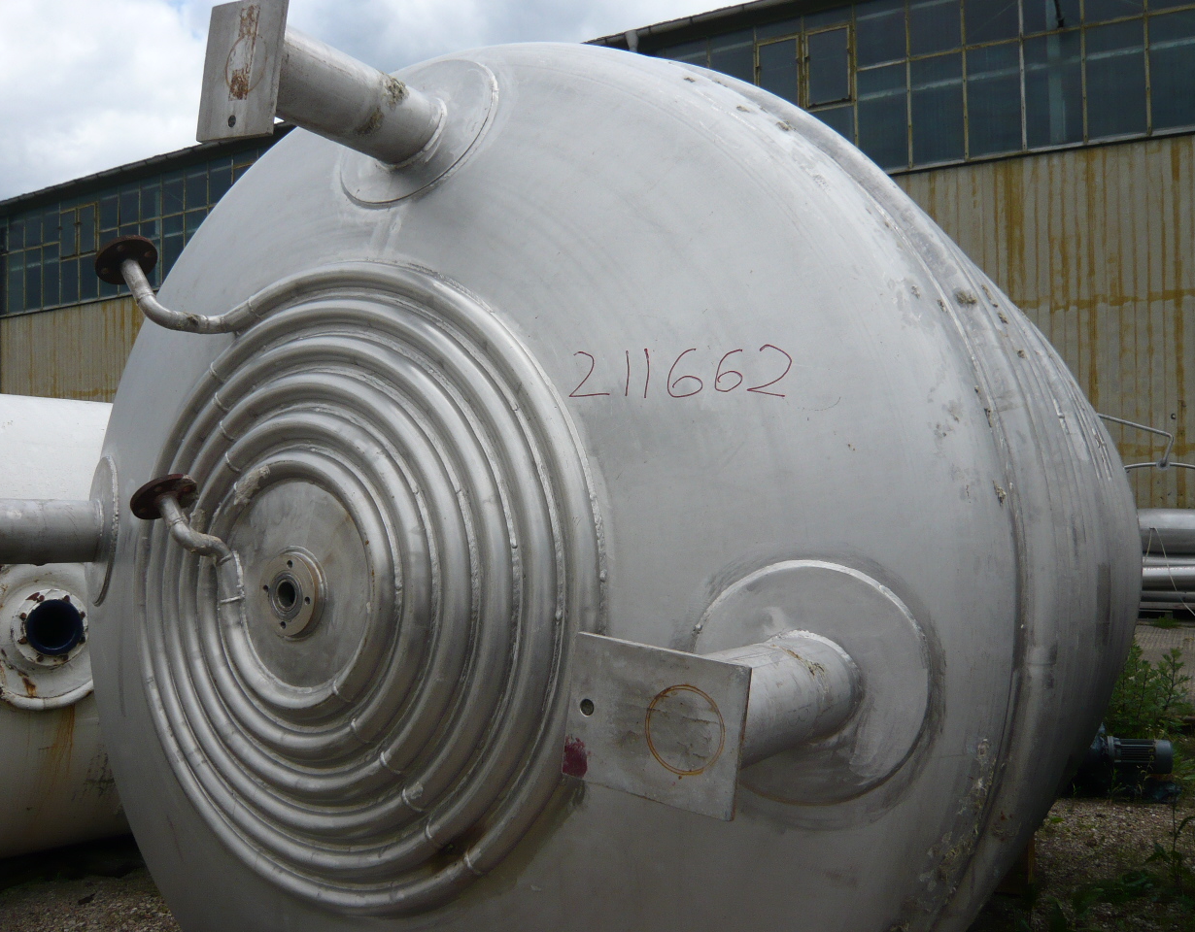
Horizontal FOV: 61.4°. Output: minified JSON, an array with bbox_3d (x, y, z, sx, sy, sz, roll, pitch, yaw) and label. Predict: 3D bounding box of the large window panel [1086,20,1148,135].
[{"bbox_3d":[5.098,-3.793,9.882,0.565,1.166,0.050,-1,0,29],"label":"large window panel"}]

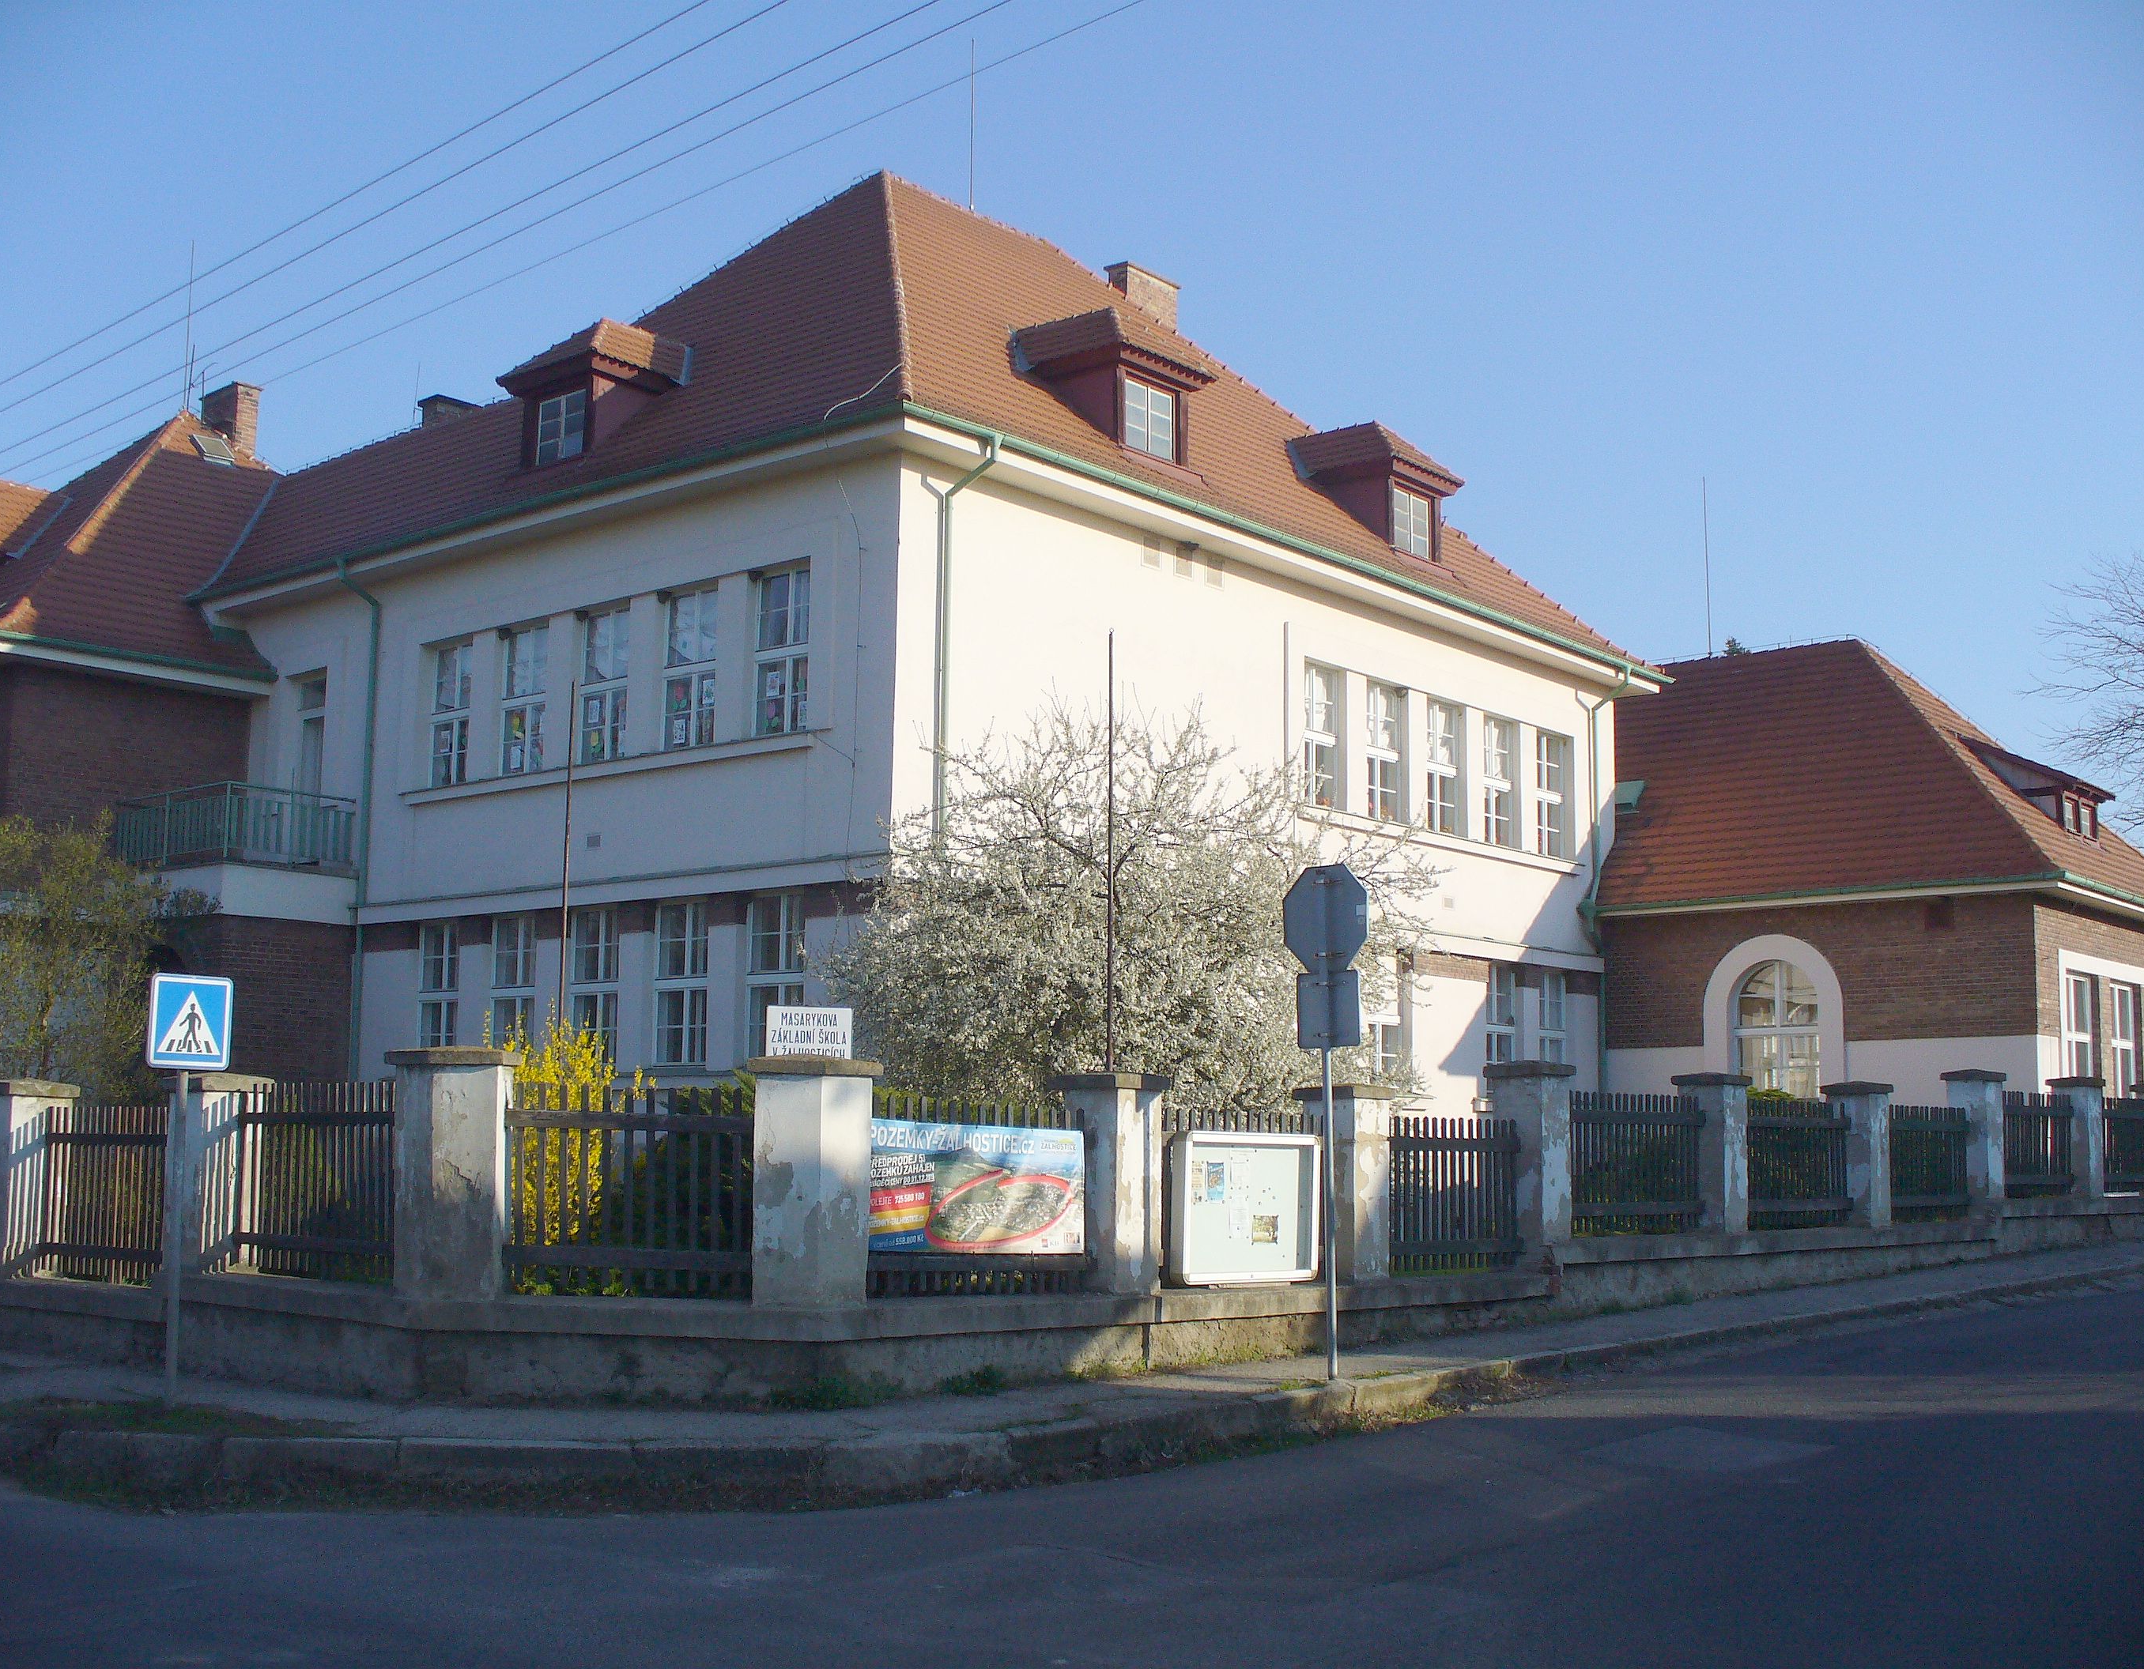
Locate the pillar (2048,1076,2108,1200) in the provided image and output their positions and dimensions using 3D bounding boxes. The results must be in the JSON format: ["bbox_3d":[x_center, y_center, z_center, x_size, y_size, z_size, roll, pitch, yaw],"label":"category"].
[{"bbox_3d":[12.154,3.675,28.881,0.540,1.447,0.540,-6,-10,40],"label":"pillar"}]

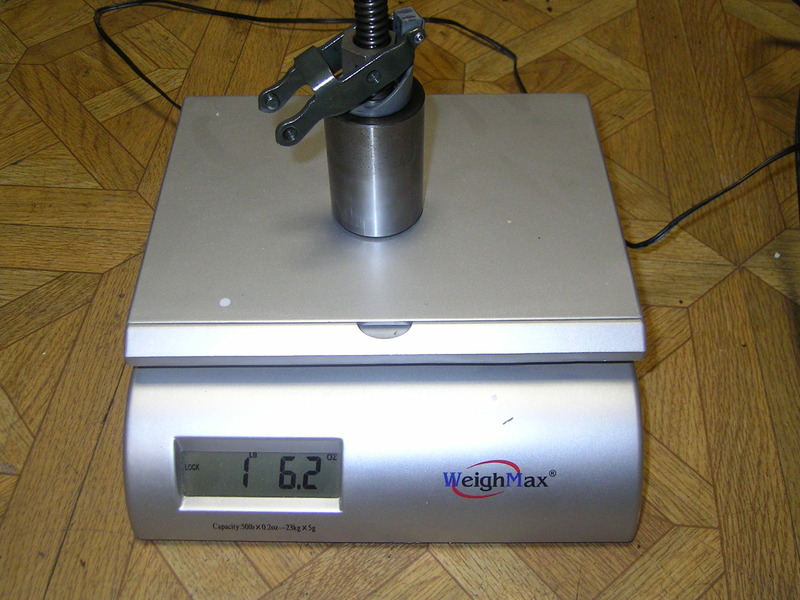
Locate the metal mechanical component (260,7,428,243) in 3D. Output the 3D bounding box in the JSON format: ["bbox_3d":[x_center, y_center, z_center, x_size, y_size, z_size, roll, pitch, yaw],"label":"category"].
[{"bbox_3d":[-0.022,-0.080,0.350,0.071,0.120,0.045,-19,53,-14],"label":"metal mechanical component"}]

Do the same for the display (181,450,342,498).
[{"bbox_3d":[-0.060,0.075,0.359,0.070,0.021,0.005,0,13,0],"label":"display"}]

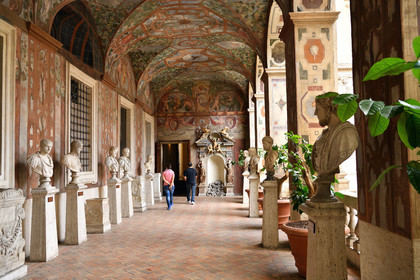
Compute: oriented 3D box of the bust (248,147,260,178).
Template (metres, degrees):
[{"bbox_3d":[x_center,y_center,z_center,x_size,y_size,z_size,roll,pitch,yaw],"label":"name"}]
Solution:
[{"bbox_3d":[1.380,0.688,11.713,0.360,0.900,0.550,-1,-4,2],"label":"bust"}]

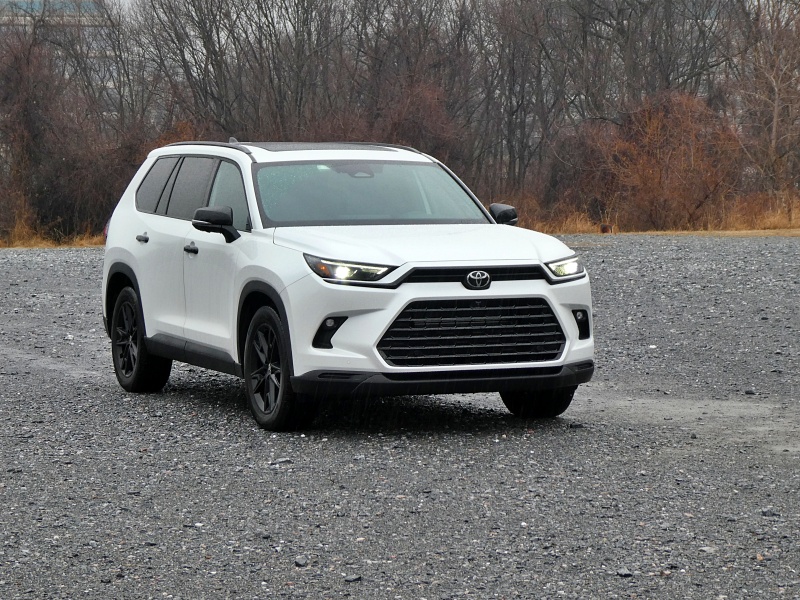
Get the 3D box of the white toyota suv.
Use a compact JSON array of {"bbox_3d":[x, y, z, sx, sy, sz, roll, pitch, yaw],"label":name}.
[{"bbox_3d":[-0.581,-0.175,12.605,2.040,1.780,5.090,-1,3,-25],"label":"white toyota suv"}]

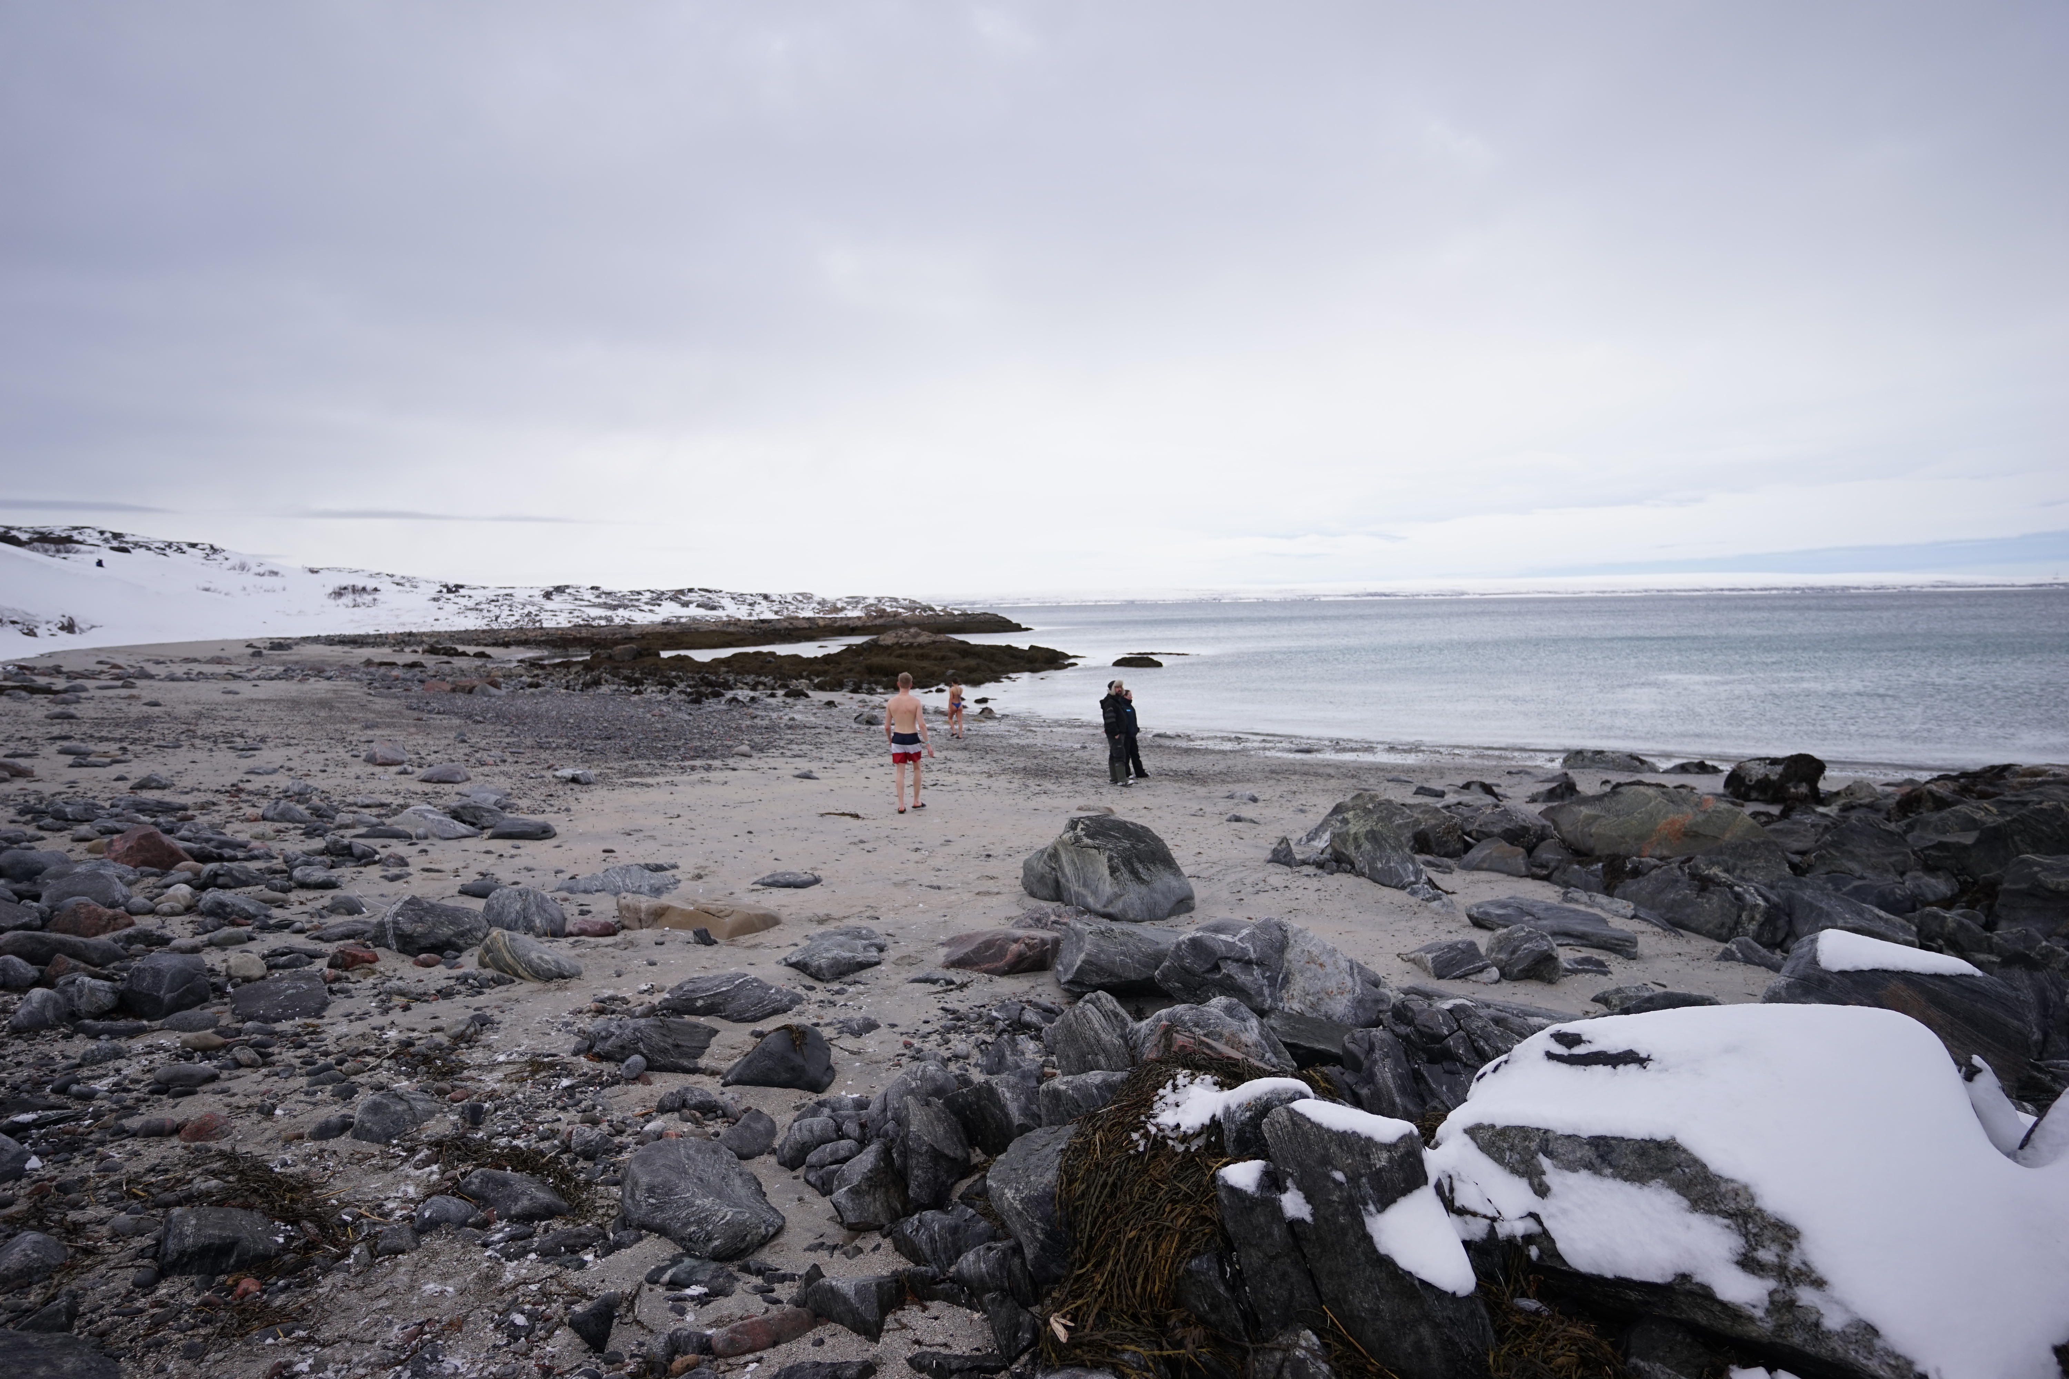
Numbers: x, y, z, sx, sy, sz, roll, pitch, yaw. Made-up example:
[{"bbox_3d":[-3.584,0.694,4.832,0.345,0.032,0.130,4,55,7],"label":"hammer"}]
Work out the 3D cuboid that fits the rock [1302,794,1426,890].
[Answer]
[{"bbox_3d":[3.096,1.374,9.214,0.851,0.765,1.134,-4,6,-35],"label":"rock"}]

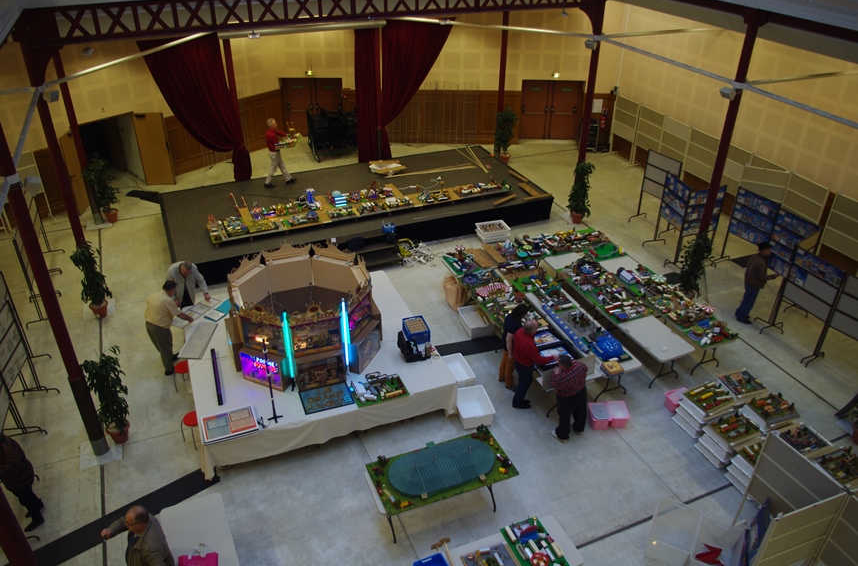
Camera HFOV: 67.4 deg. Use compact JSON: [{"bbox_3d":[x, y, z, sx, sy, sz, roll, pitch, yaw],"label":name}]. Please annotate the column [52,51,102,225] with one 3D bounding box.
[{"bbox_3d":[-8.297,-3.622,15.212,0.230,4.800,0.230,-12,33,-21],"label":"column"}]

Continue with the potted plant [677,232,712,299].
[{"bbox_3d":[5.405,-0.242,12.991,0.550,1.600,0.550,-12,33,-21],"label":"potted plant"}]

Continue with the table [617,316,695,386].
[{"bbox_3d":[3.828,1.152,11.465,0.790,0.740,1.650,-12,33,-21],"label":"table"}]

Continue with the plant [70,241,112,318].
[{"bbox_3d":[-6.526,-0.109,12.409,0.660,1.630,0.660,-12,33,-21],"label":"plant"}]

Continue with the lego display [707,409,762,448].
[{"bbox_3d":[4.534,2.122,9.495,0.640,0.150,0.500,-8,32,-16],"label":"lego display"}]

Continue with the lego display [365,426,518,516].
[{"bbox_3d":[0.180,2.336,8.328,1.790,0.270,0.900,-12,33,-21],"label":"lego display"}]

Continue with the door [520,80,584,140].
[{"bbox_3d":[4.535,-6.386,23.867,2.100,2.170,0.120,1,29,1],"label":"door"}]

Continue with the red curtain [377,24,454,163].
[{"bbox_3d":[-0.358,-5.417,18.729,2.350,4.400,0.350,-12,33,-21],"label":"red curtain"}]

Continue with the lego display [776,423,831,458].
[{"bbox_3d":[5.421,2.246,9.311,0.590,0.150,0.500,-8,32,-16],"label":"lego display"}]

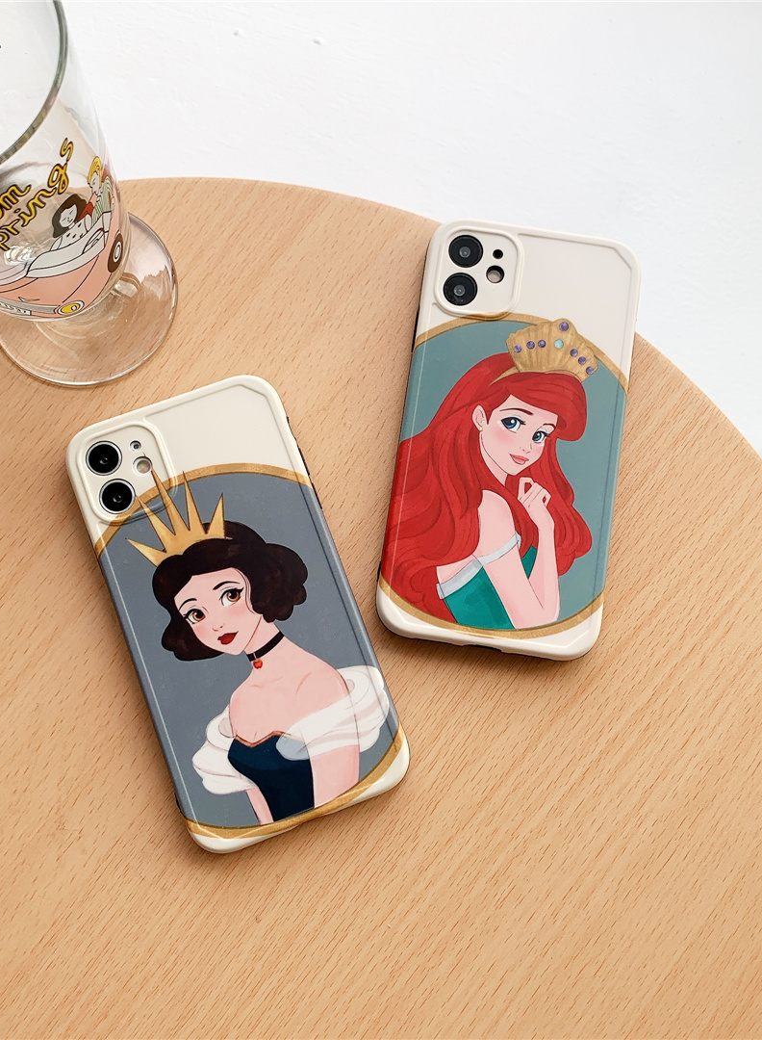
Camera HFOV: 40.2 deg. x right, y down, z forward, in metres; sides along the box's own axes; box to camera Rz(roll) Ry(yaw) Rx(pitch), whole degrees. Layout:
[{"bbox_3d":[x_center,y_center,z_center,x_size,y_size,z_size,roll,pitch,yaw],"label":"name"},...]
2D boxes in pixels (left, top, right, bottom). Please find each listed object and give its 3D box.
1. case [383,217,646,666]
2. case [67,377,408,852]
[{"bbox_3d":[0.047,-0.031,0.369,0.078,0.012,0.153,9,81,0],"label":"case"},{"bbox_3d":[-0.050,0.029,0.358,0.078,0.012,0.153,-20,82,-4],"label":"case"}]

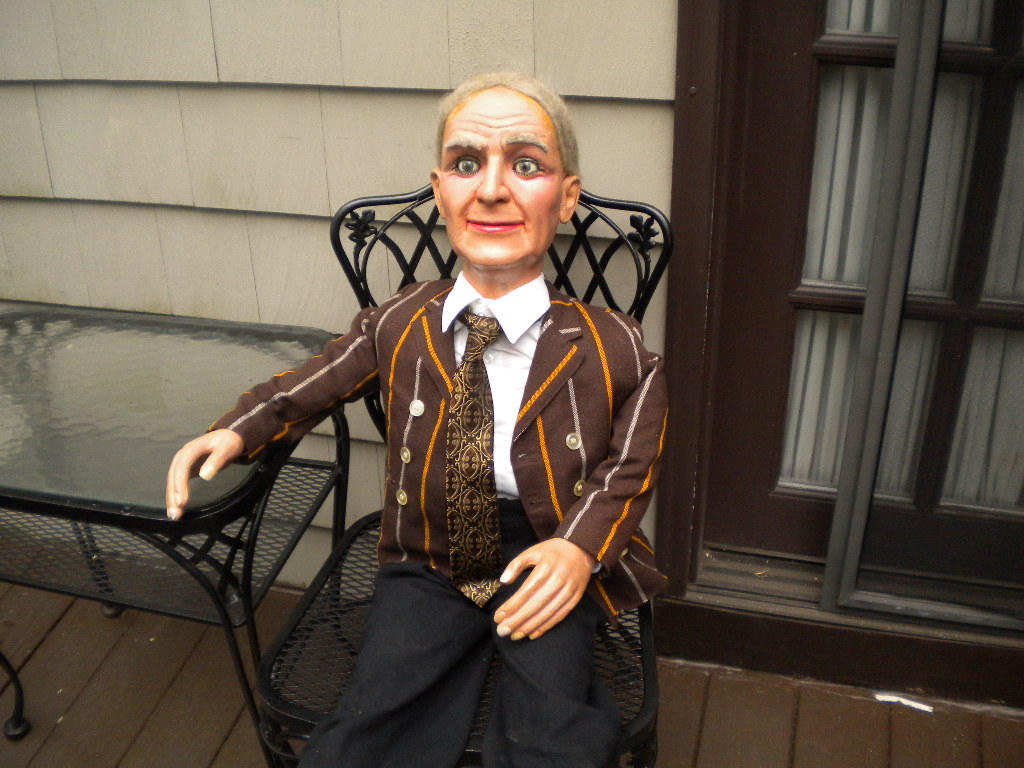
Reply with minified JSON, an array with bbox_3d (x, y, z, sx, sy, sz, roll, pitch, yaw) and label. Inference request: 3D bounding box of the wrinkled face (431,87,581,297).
[{"bbox_3d":[-0.007,-0.198,1.075,0.157,0.212,0.155,1,8,9],"label":"wrinkled face"}]

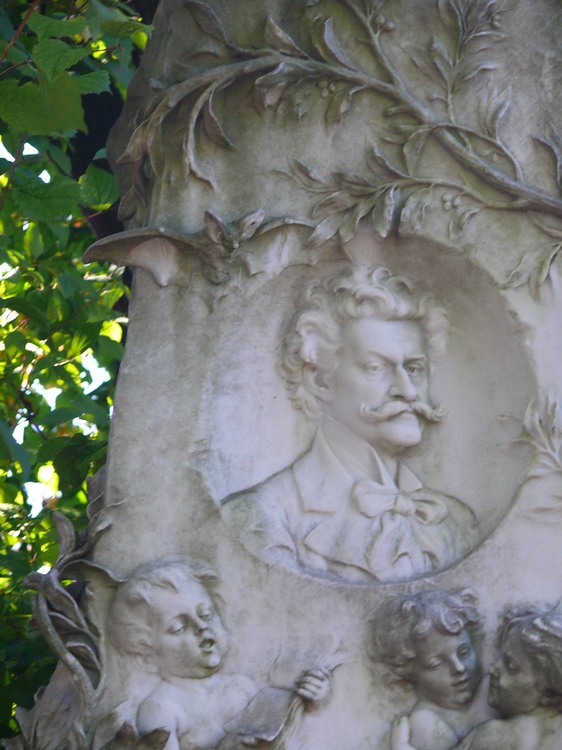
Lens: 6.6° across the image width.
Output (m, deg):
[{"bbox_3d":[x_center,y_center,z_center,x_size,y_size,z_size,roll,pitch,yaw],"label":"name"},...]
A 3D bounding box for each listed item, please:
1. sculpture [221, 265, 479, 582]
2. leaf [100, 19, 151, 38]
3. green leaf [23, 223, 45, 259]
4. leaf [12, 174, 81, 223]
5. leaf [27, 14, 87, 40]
[{"bbox_3d":[0.106,0.075,7.600,0.382,0.477,0.140,2,-10,-10],"label":"sculpture"},{"bbox_3d":[-0.245,-0.545,7.700,0.079,0.025,0.040,0,-10,0],"label":"leaf"},{"bbox_3d":[-0.405,-0.220,8.000,0.036,0.054,0.030,0,-10,0],"label":"green leaf"},{"bbox_3d":[-0.379,-0.285,7.900,0.110,0.070,0.050,0,-10,0],"label":"leaf"},{"bbox_3d":[-0.353,-0.547,7.700,0.094,0.033,0.050,0,-10,0],"label":"leaf"}]

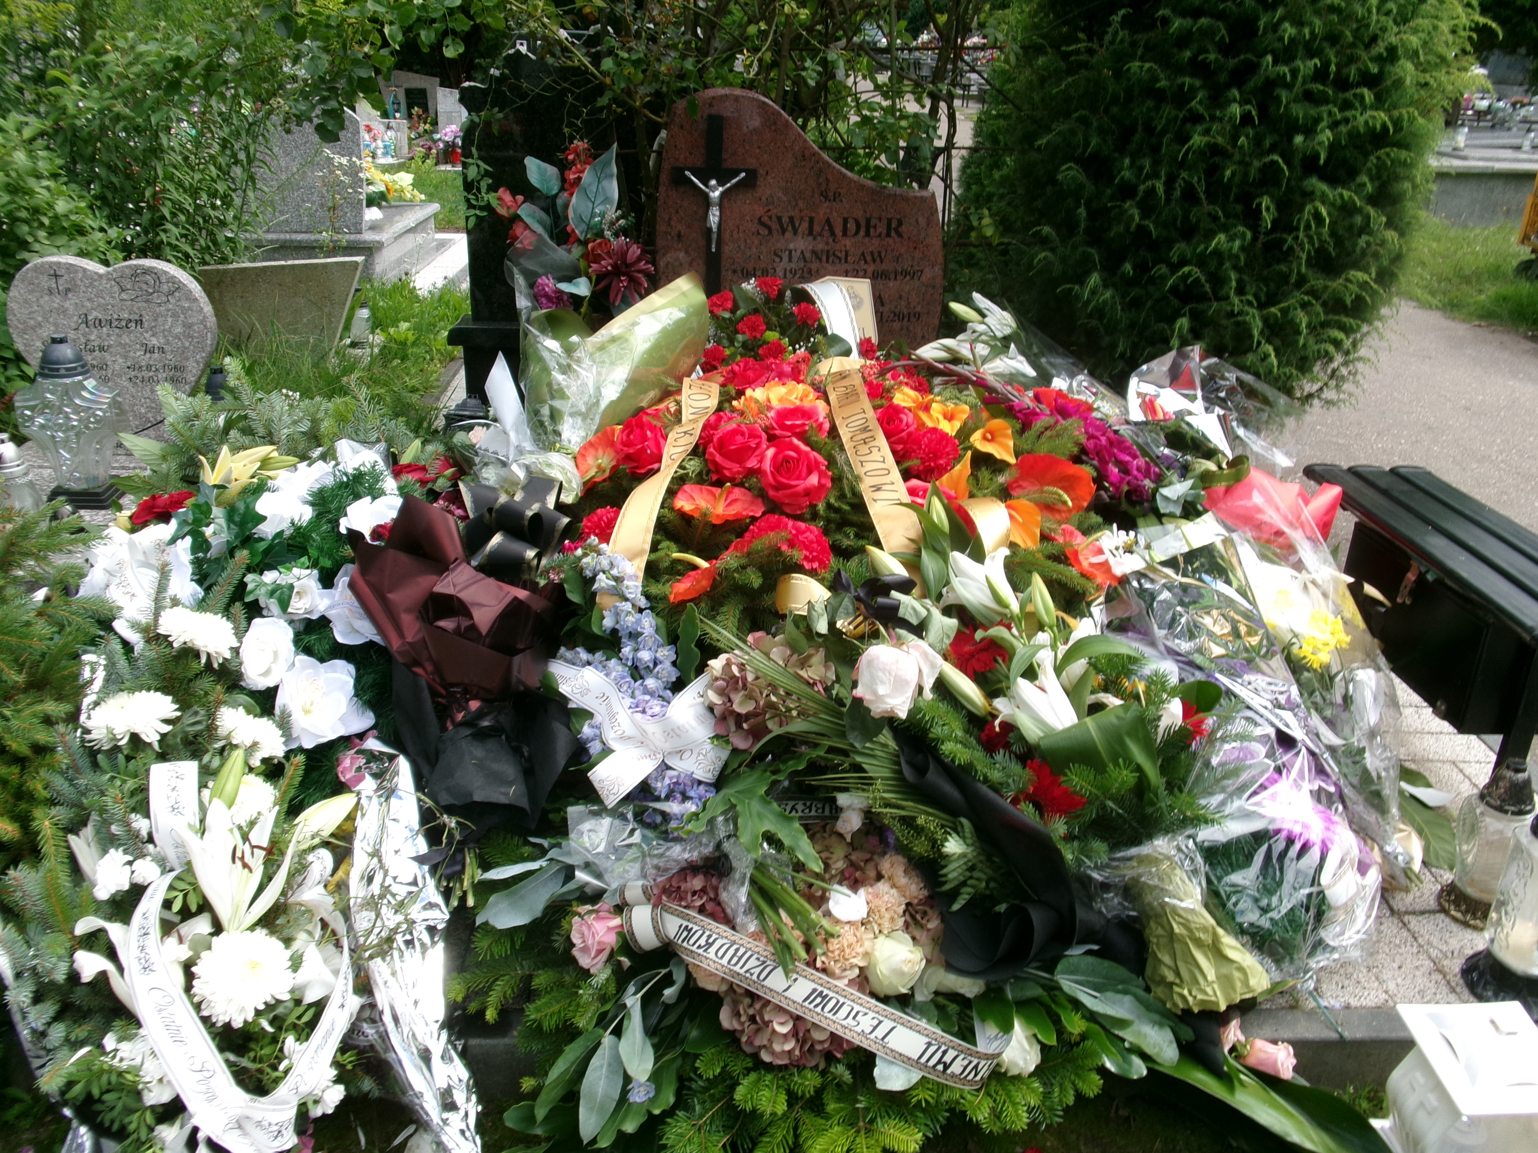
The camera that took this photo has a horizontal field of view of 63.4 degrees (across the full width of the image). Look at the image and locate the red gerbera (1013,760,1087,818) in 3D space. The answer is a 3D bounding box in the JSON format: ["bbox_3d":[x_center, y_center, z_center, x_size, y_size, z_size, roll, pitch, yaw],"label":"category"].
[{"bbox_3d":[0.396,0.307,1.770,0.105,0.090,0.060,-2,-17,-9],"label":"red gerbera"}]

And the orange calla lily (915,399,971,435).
[{"bbox_3d":[0.319,-0.293,2.270,0.095,0.065,0.070,-3,-3,-10],"label":"orange calla lily"}]

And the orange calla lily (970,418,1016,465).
[{"bbox_3d":[0.378,-0.228,2.100,0.077,0.077,0.060,-2,-1,-5],"label":"orange calla lily"}]

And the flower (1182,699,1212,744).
[{"bbox_3d":[0.575,0.197,1.680,0.055,0.062,0.045,-13,2,-27],"label":"flower"}]

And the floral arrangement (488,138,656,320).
[{"bbox_3d":[-0.432,-0.750,2.750,0.340,0.410,0.230,0,24,0],"label":"floral arrangement"}]

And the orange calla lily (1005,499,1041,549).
[{"bbox_3d":[0.409,-0.085,2.020,0.068,0.075,0.060,-5,-8,-14],"label":"orange calla lily"}]

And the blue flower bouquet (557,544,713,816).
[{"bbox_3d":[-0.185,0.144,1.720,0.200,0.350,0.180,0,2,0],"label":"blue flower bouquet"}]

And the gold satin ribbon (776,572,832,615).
[{"bbox_3d":[0.056,0.028,2.020,0.098,0.070,0.070,2,3,0],"label":"gold satin ribbon"}]

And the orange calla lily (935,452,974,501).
[{"bbox_3d":[0.309,-0.167,2.100,0.065,0.080,0.065,-5,-8,-14],"label":"orange calla lily"}]

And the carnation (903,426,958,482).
[{"bbox_3d":[0.279,-0.213,2.150,0.092,0.075,0.092,-3,62,-10],"label":"carnation"}]

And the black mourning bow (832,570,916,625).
[{"bbox_3d":[0.154,0.033,1.820,0.120,0.075,0.070,0,2,0],"label":"black mourning bow"}]

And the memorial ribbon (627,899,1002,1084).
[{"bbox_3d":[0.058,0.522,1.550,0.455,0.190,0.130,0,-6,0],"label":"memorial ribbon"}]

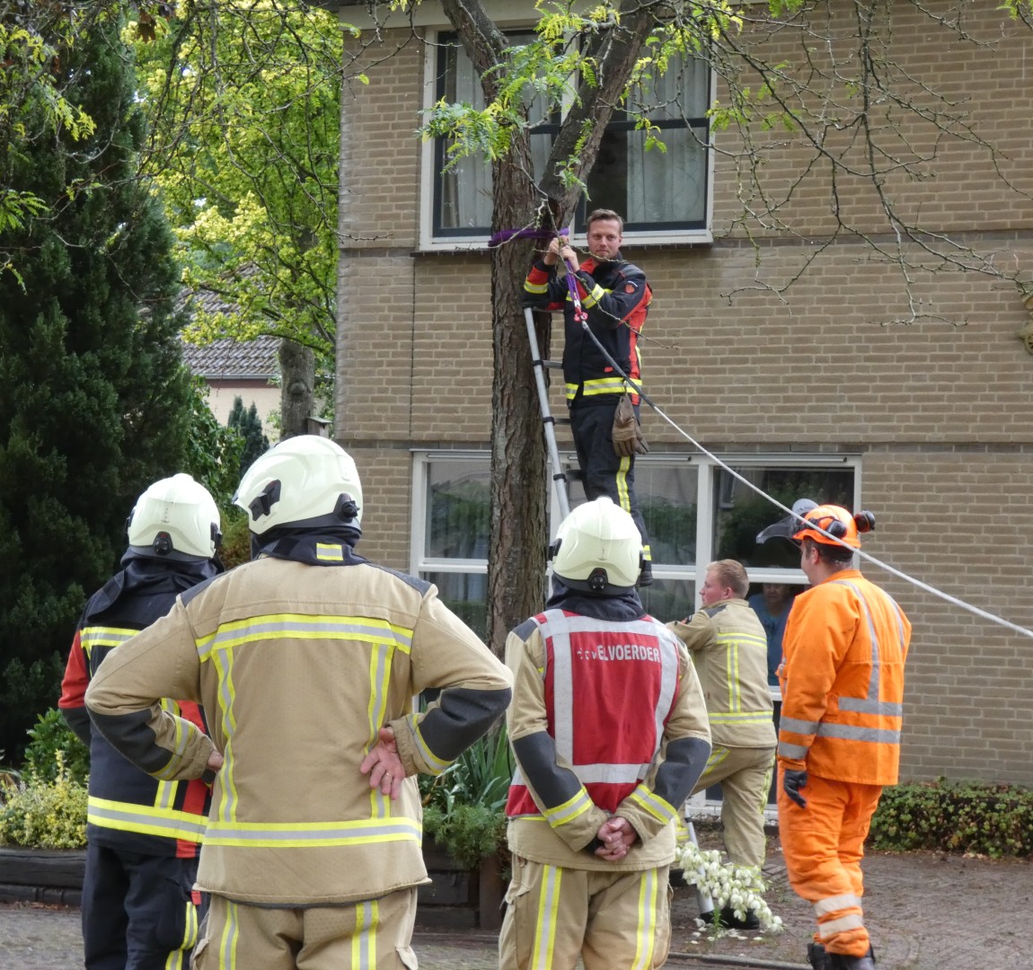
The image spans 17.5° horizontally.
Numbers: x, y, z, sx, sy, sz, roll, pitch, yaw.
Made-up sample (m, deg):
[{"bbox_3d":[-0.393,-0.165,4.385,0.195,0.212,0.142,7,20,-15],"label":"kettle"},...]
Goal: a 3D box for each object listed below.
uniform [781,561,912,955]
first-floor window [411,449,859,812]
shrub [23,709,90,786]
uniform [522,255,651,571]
[{"bbox_3d":[1.299,1.117,13.400,0.420,1.580,0.550,0,-2,38],"label":"uniform"},{"bbox_3d":[0.708,0.924,21.634,3.270,2.250,0.160,1,-2,30],"label":"first-floor window"},{"bbox_3d":[-2.263,1.426,17.100,0.550,0.570,0.500,2,-2,0],"label":"shrub"},{"bbox_3d":[0.346,-0.368,16.100,0.480,1.480,0.580,3,-2,-42],"label":"uniform"}]

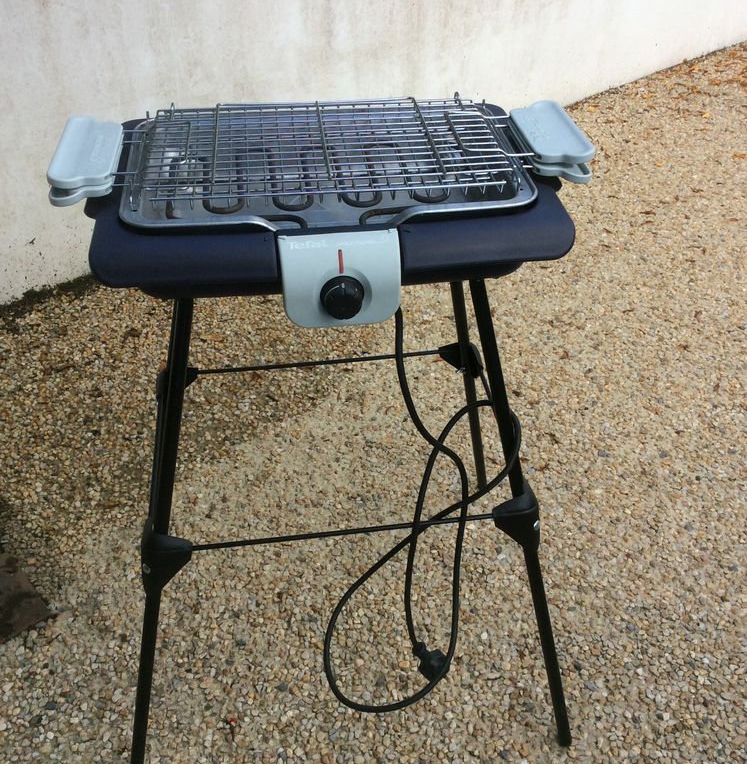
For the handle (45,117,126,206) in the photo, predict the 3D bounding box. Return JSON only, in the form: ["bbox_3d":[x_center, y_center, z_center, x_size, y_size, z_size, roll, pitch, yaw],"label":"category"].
[{"bbox_3d":[-0.320,-0.249,1.041,0.064,0.036,0.158,-4,39,-6],"label":"handle"}]

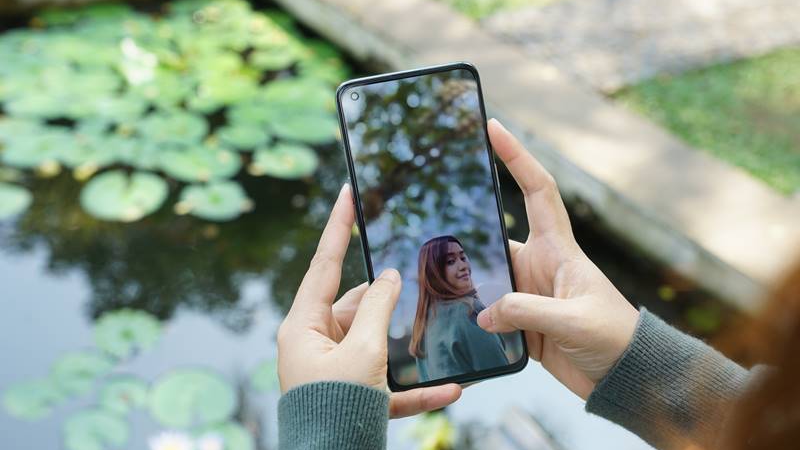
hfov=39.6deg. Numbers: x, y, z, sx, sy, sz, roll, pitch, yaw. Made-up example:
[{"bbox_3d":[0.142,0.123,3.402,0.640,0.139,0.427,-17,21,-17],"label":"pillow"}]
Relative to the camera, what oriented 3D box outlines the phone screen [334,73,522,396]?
[{"bbox_3d":[0.017,0.002,0.562,0.074,0.161,0.009,-10,6,9],"label":"phone screen"}]

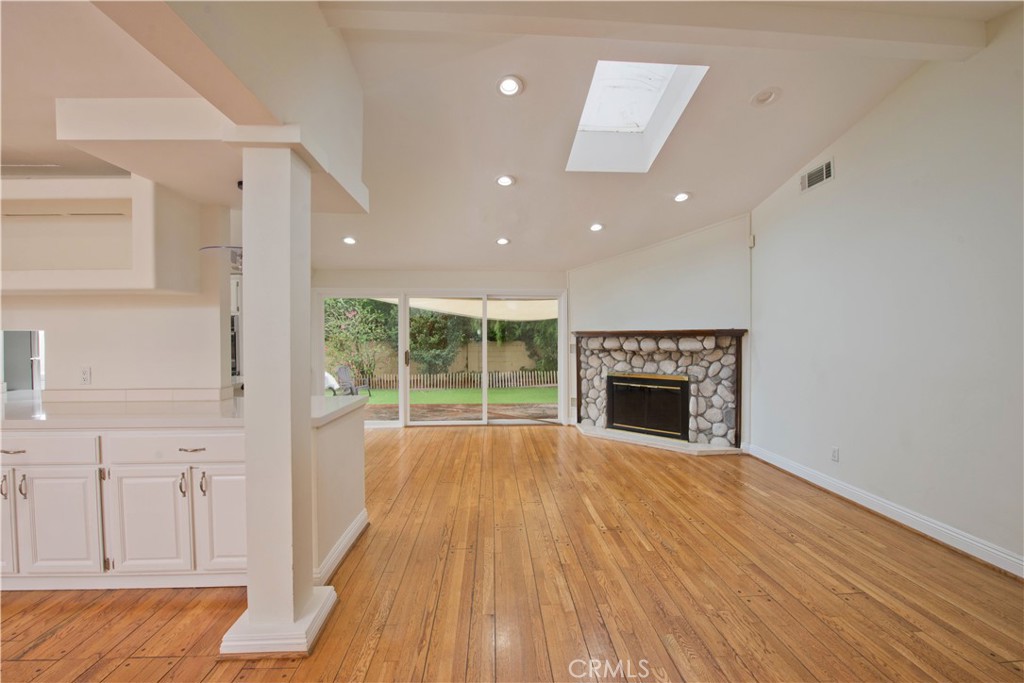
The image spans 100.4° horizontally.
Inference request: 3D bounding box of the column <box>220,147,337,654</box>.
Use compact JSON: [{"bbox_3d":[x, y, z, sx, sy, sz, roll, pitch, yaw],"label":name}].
[{"bbox_3d":[-1.060,0.241,1.992,0.385,2.184,0.385,0,1,-3],"label":"column"}]

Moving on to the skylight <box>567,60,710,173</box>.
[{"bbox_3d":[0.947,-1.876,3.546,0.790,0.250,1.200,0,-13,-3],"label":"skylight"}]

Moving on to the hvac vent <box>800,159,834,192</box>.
[{"bbox_3d":[2.792,-1.519,3.924,0.025,0.182,0.405,0,1,-3],"label":"hvac vent"}]

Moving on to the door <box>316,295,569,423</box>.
[{"bbox_3d":[-1.039,0.274,6.451,3.630,2.035,0.120,0,1,-3],"label":"door"}]

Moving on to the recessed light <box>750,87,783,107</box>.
[{"bbox_3d":[1.924,-1.868,3.231,0.200,0.050,0.200,0,-13,-3],"label":"recessed light"}]

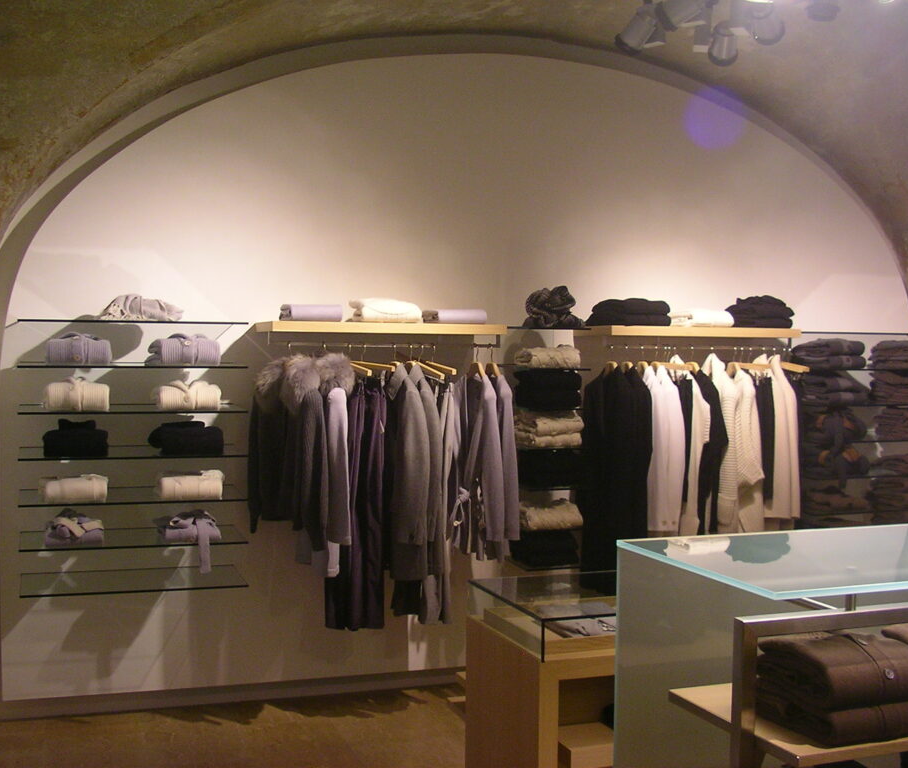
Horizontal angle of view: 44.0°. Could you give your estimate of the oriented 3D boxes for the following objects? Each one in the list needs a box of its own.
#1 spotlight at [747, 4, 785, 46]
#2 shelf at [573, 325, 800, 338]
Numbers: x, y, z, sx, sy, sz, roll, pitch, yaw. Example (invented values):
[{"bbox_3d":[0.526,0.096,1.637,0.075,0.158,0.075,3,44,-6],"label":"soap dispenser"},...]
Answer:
[{"bbox_3d":[1.013,-1.169,3.650,0.110,0.115,0.150,3,-13,29],"label":"spotlight"},{"bbox_3d":[1.120,-0.248,5.441,1.002,0.042,0.431,0,3,-19],"label":"shelf"}]

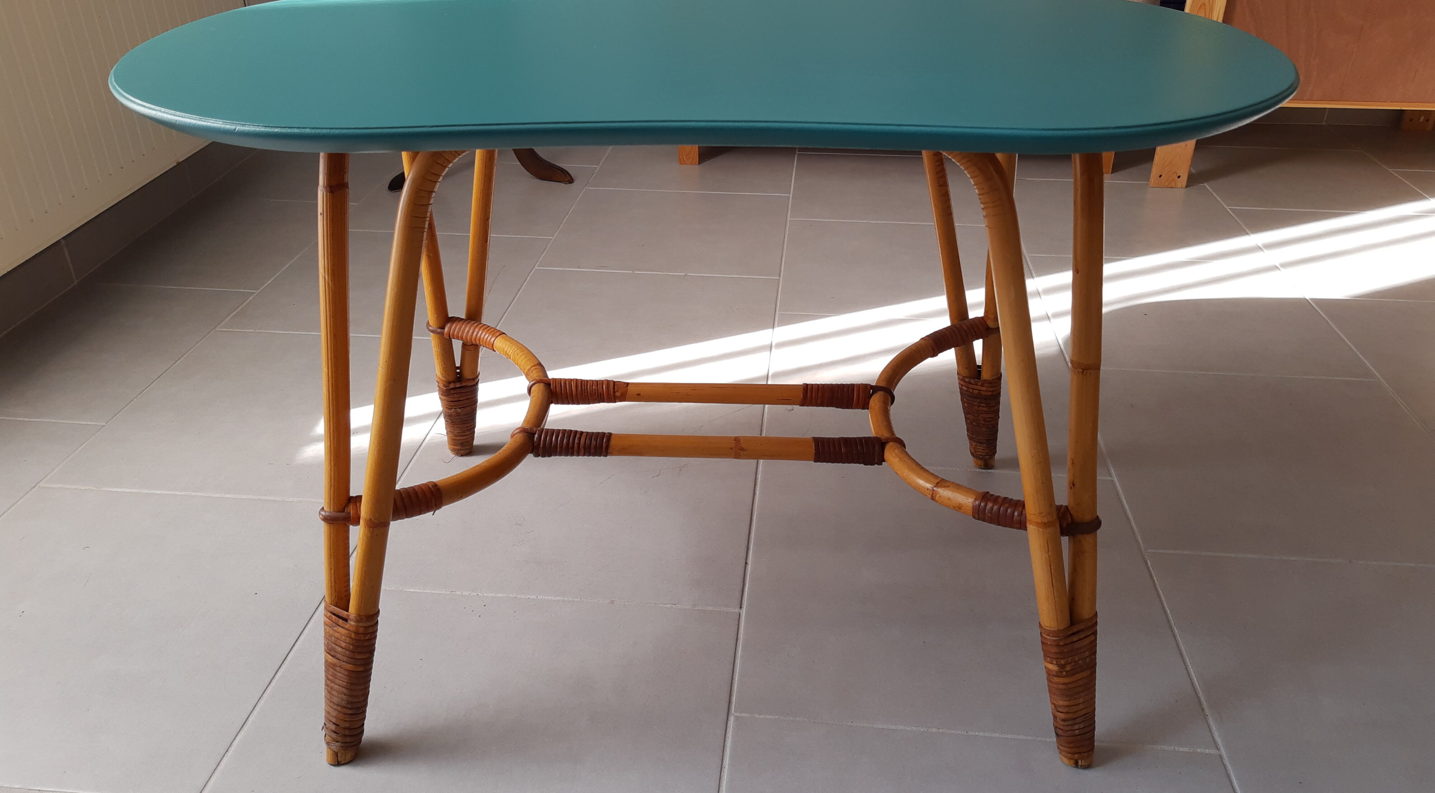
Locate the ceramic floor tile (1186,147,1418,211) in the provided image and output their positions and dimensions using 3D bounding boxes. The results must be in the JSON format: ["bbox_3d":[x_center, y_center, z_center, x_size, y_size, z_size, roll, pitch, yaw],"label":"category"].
[{"bbox_3d":[1.314,-0.489,2.435,0.449,0.010,0.449,3,30,5],"label":"ceramic floor tile"}]

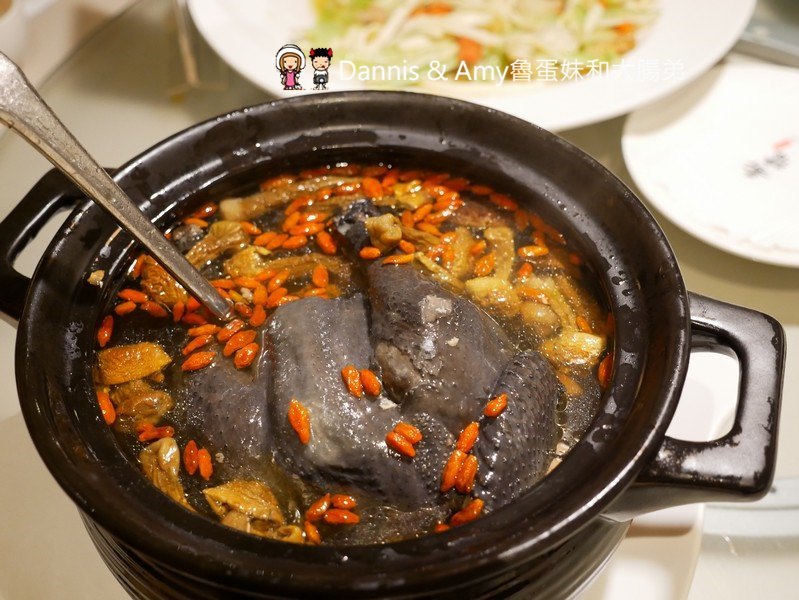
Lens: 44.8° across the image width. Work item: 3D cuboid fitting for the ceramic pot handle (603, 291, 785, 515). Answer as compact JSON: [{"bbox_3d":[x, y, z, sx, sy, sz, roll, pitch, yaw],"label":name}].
[{"bbox_3d":[0.104,0.033,0.334,0.050,0.019,0.087,13,49,14],"label":"ceramic pot handle"}]

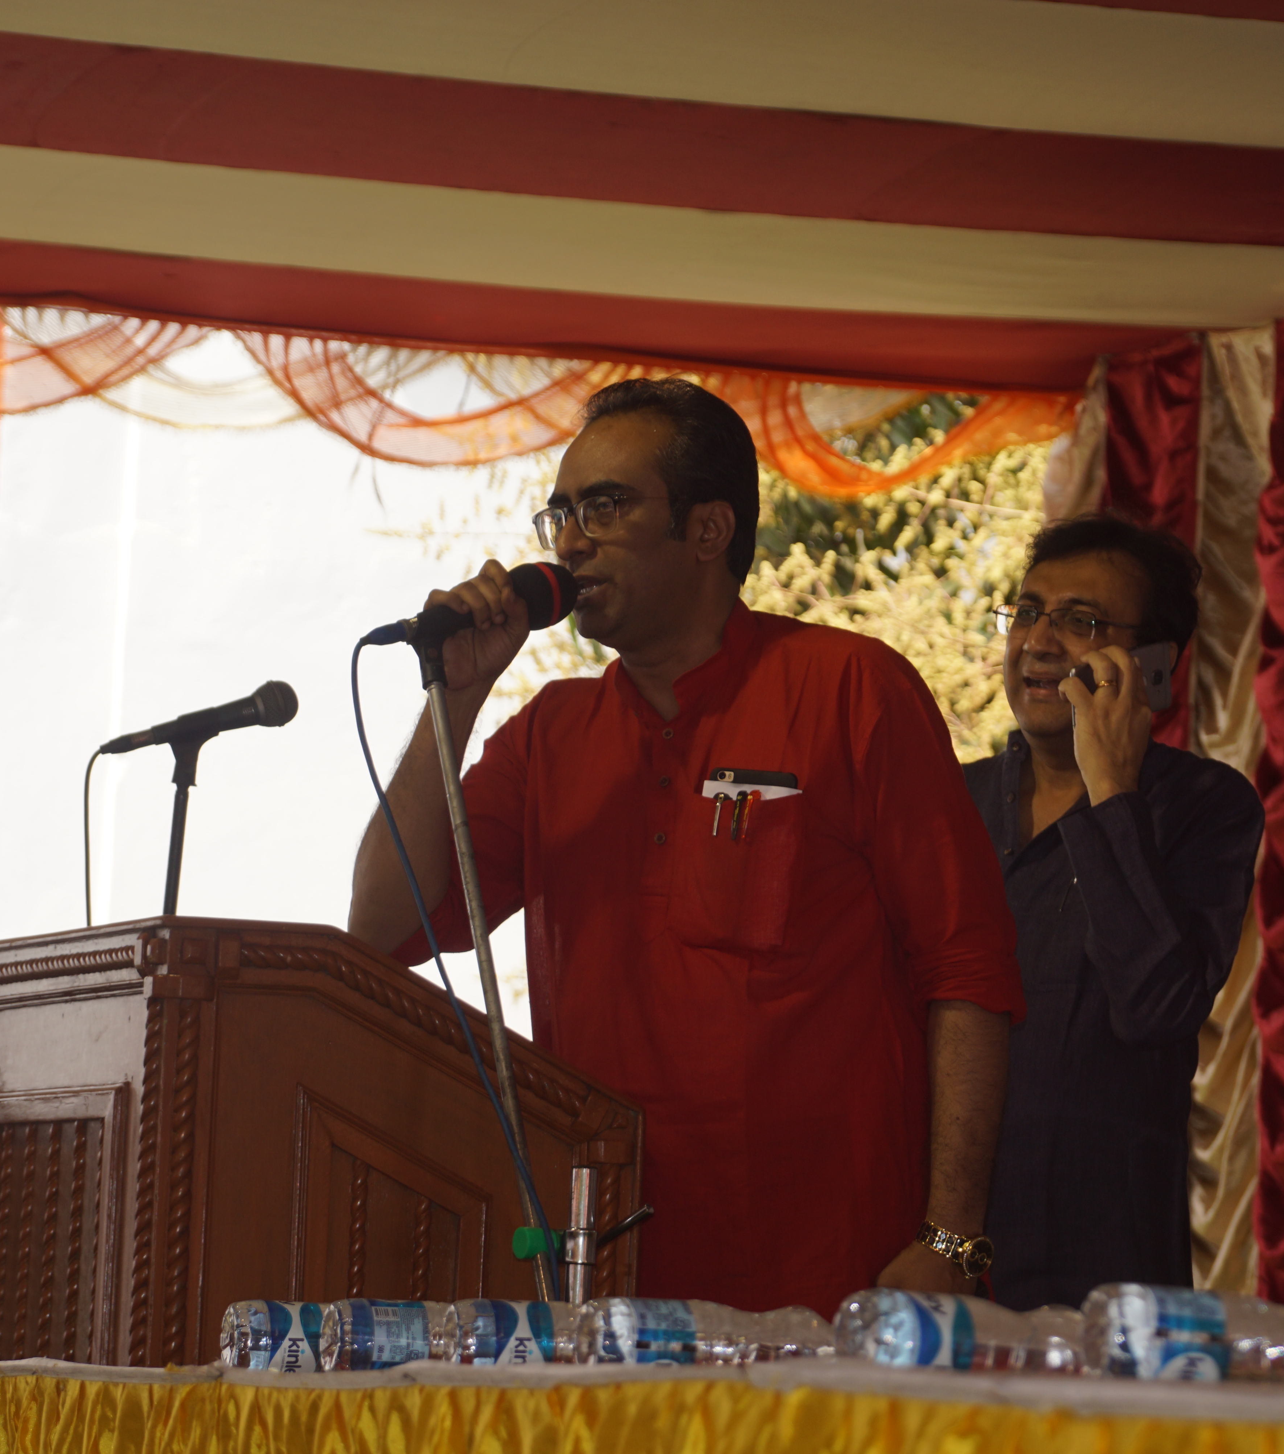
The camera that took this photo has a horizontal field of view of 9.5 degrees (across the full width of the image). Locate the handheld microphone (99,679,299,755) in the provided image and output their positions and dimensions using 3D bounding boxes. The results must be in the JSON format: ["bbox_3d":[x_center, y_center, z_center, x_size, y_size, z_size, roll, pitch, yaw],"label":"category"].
[{"bbox_3d":[-0.440,-0.004,7.650,0.205,0.048,0.048,-14,0,-18],"label":"handheld microphone"}]

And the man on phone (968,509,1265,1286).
[{"bbox_3d":[0.425,0.622,8.076,0.540,1.700,0.380,-1,-6,28],"label":"man on phone"}]

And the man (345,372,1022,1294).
[{"bbox_3d":[0.030,0.526,7.126,0.580,1.710,0.430,-1,-6,32],"label":"man"}]

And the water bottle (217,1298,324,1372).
[{"bbox_3d":[-0.264,0.553,6.942,0.222,0.064,0.064,4,-5,-18],"label":"water bottle"}]

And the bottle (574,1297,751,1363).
[{"bbox_3d":[0.062,0.496,6.203,0.222,0.064,0.064,4,-5,-20],"label":"bottle"}]

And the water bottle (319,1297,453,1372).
[{"bbox_3d":[-0.163,0.535,6.703,0.222,0.064,0.064,4,-5,-19],"label":"water bottle"}]

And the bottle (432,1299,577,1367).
[{"bbox_3d":[-0.053,0.518,6.480,0.222,0.064,0.064,4,-5,-20],"label":"bottle"}]

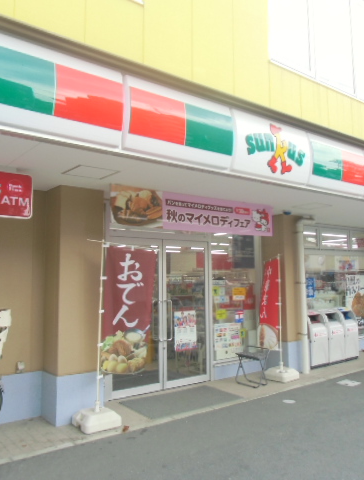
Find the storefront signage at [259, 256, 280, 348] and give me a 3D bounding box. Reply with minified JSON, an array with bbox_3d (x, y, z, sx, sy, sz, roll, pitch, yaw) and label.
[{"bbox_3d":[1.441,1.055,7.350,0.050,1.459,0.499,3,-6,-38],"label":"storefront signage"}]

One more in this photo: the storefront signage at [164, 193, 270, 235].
[{"bbox_3d":[0.567,-0.321,6.014,2.017,0.456,0.040,3,-6,-38],"label":"storefront signage"}]

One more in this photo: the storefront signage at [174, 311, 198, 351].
[{"bbox_3d":[0.070,1.355,6.614,0.412,0.577,0.015,3,-6,-38],"label":"storefront signage"}]

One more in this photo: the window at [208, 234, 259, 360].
[{"bbox_3d":[0.872,0.866,7.297,1.139,2.200,0.070,3,-6,-38],"label":"window"}]

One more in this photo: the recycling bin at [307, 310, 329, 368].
[{"bbox_3d":[2.316,1.765,7.973,0.515,0.959,0.374,3,-6,-38],"label":"recycling bin"}]

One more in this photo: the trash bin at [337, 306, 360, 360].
[{"bbox_3d":[3.105,1.811,8.595,0.499,0.959,0.374,3,-6,-38],"label":"trash bin"}]

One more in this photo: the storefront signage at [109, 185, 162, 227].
[{"bbox_3d":[-0.511,-0.383,5.165,0.729,0.456,0.040,3,-6,-38],"label":"storefront signage"}]

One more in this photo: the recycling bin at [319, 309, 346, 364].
[{"bbox_3d":[2.714,1.788,8.286,0.499,0.959,0.374,3,-6,-38],"label":"recycling bin"}]

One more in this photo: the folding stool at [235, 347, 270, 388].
[{"bbox_3d":[1.061,1.895,6.616,0.374,0.491,0.515,3,-6,-38],"label":"folding stool"}]

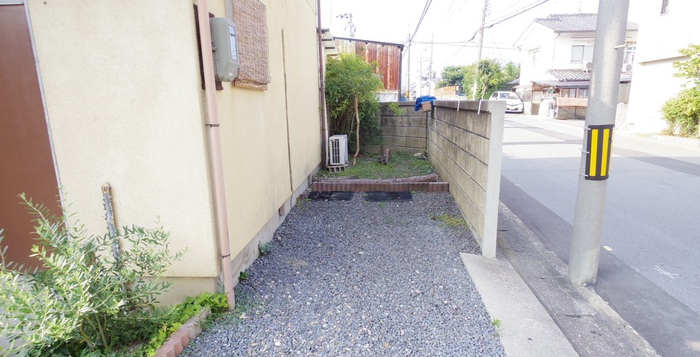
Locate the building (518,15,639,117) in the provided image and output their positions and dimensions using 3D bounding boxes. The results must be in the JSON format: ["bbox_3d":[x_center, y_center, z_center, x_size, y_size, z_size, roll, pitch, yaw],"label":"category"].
[{"bbox_3d":[17.051,-8.771,26.396,6.600,7.200,8.600,-1,13,6],"label":"building"}]

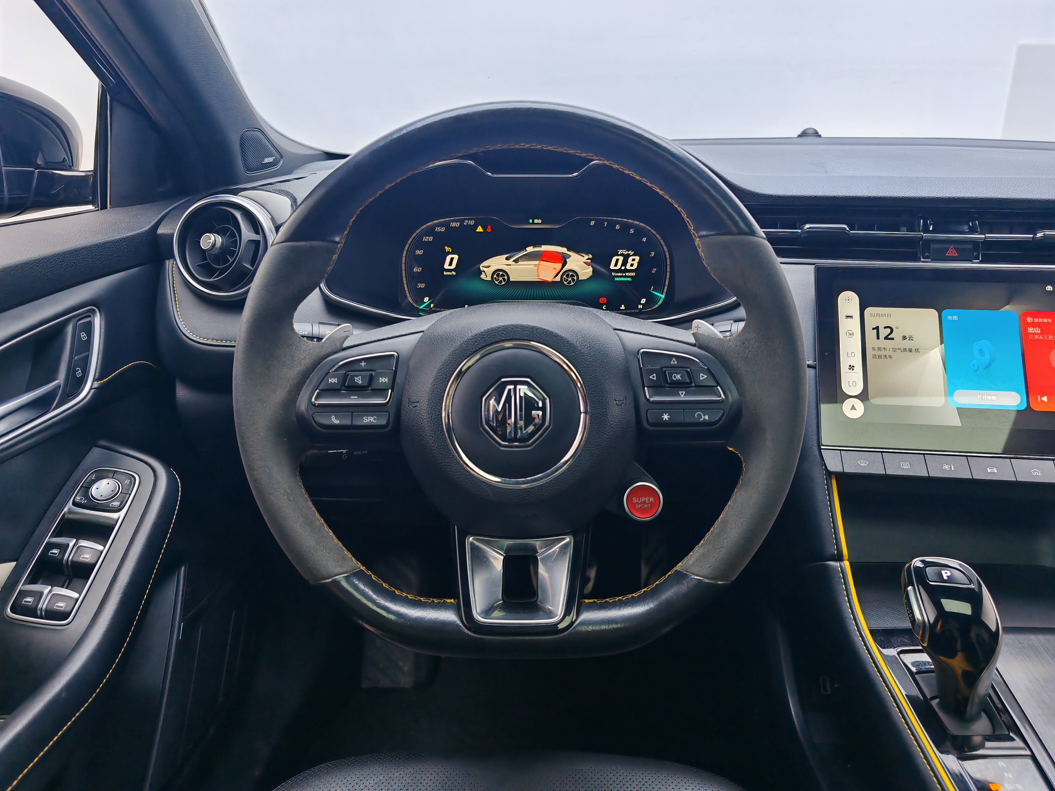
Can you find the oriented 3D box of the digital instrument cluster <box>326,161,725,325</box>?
[{"bbox_3d":[-0.002,-0.151,0.790,0.402,0.165,0.090,0,2,0],"label":"digital instrument cluster"}]

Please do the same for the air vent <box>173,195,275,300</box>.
[{"bbox_3d":[-0.283,-0.138,0.770,0.096,0.098,0.045,0,5,1],"label":"air vent"}]

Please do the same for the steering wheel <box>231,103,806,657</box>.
[{"bbox_3d":[-0.005,-0.009,0.548,0.368,0.358,0.095,0,-4,0],"label":"steering wheel"}]

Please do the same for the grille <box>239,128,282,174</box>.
[{"bbox_3d":[-0.305,-0.279,0.940,0.050,0.055,0.015,-13,14,-35],"label":"grille"}]

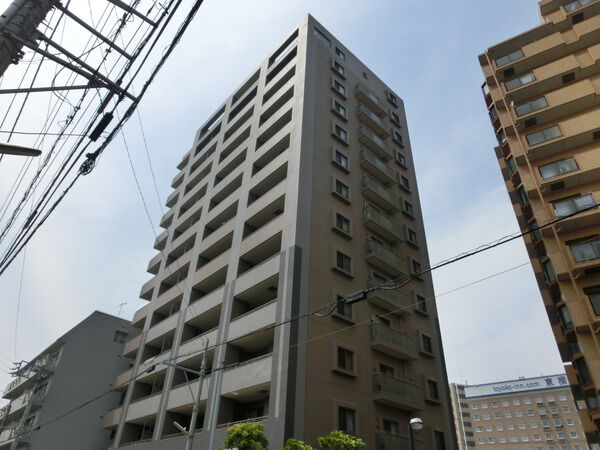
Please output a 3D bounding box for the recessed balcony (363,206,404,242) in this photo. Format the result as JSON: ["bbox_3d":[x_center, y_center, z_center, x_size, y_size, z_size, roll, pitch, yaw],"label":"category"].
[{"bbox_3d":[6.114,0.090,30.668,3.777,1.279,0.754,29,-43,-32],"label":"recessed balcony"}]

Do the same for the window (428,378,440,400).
[{"bbox_3d":[8.598,10.608,26.697,1.080,1.114,0.161,29,-43,-32],"label":"window"}]

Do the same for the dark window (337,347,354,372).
[{"bbox_3d":[2.387,7.047,21.797,1.242,1.192,0.149,30,-44,-31],"label":"dark window"}]

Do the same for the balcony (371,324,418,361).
[{"bbox_3d":[5.617,6.987,24.824,3.675,1.311,0.656,30,-44,-31],"label":"balcony"}]

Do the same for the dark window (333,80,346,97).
[{"bbox_3d":[3.453,-11.850,36.009,1.297,1.169,0.161,29,-43,-32],"label":"dark window"}]

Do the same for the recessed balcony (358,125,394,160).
[{"bbox_3d":[6.439,-6.886,35.207,3.675,1.311,0.656,30,-44,-31],"label":"recessed balcony"}]

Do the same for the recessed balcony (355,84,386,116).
[{"bbox_3d":[6.619,-11.558,38.598,3.675,1.311,0.656,30,-44,-31],"label":"recessed balcony"}]

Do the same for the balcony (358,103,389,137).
[{"bbox_3d":[6.501,-9.266,36.902,3.675,1.311,0.656,30,-44,-31],"label":"balcony"}]

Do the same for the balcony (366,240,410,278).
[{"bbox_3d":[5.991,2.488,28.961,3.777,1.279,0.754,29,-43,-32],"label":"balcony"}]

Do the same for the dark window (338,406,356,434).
[{"bbox_3d":[2.293,9.429,20.067,1.242,1.192,0.149,30,-44,-31],"label":"dark window"}]

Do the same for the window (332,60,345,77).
[{"bbox_3d":[3.573,-14.193,37.677,1.297,1.169,0.161,29,-43,-32],"label":"window"}]

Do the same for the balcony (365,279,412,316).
[{"bbox_3d":[5.755,4.611,26.599,3.675,1.311,0.656,30,-44,-31],"label":"balcony"}]

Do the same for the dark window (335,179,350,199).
[{"bbox_3d":[2.949,-2.525,28.956,1.242,1.192,0.149,30,-44,-31],"label":"dark window"}]

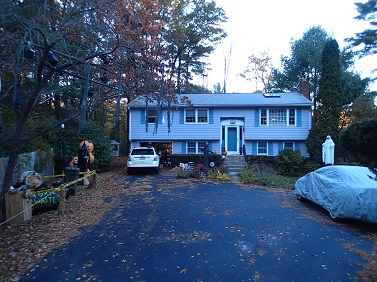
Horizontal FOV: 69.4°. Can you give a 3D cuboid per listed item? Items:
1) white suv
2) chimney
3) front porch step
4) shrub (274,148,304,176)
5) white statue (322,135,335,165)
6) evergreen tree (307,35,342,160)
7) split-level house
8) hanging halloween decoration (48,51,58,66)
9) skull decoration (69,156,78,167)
[{"bbox_3d":[-2.820,1.227,18.566,1.850,1.680,4.550,0,-1,-3],"label":"white suv"},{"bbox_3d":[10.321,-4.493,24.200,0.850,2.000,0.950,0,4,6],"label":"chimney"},{"bbox_3d":[3.319,1.619,19.500,1.550,1.000,2.100,0,4,6],"label":"front porch step"},{"bbox_3d":[6.312,1.331,17.000,1.750,1.650,1.700,0,4,6],"label":"shrub"},{"bbox_3d":[7.978,0.496,15.500,0.680,1.680,0.450,1,4,22],"label":"white statue"},{"bbox_3d":[9.864,-2.985,19.800,2.500,9.000,2.500,0,4,6],"label":"evergreen tree"},{"bbox_3d":[2.622,-1.415,25.018,14.100,6.850,8.100,0,4,6],"label":"split-level house"},{"bbox_3d":[-3.474,-2.123,7.000,0.250,0.400,0.240,0,0,-17],"label":"hanging halloween decoration"},{"bbox_3d":[-5.065,0.904,12.000,0.440,0.440,0.420,-1,4,-17],"label":"skull decoration"}]

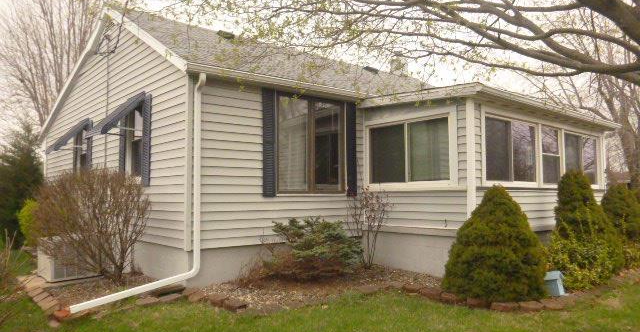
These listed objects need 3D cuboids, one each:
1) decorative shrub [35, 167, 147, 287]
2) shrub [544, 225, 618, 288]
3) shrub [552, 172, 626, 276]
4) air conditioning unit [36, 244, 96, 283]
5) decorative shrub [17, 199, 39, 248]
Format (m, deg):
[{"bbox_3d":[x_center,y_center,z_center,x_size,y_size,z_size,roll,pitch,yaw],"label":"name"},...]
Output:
[{"bbox_3d":[-3.473,0.892,7.056,1.700,1.700,1.700,3,-5,-41],"label":"decorative shrub"},{"bbox_3d":[3.846,1.306,6.798,0.978,0.886,0.906,3,-5,-41],"label":"shrub"},{"bbox_3d":[4.709,0.954,8.137,1.112,1.741,1.112,3,-5,-41],"label":"shrub"},{"bbox_3d":[-3.907,1.427,7.248,0.731,0.577,0.700,3,-5,-41],"label":"air conditioning unit"},{"bbox_3d":[-6.712,1.380,11.021,1.009,1.215,1.009,3,-5,-41],"label":"decorative shrub"}]

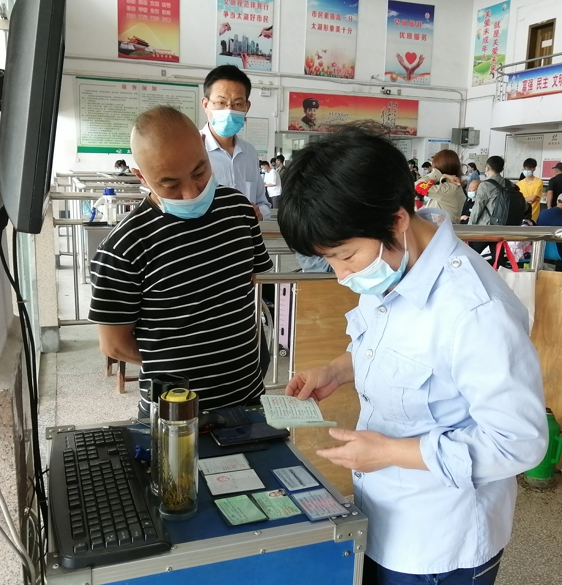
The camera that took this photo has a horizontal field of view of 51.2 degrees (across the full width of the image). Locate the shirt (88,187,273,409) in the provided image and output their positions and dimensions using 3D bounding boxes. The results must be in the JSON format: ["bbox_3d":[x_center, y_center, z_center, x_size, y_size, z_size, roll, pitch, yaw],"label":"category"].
[{"bbox_3d":[-0.256,0.011,1.536,0.460,0.620,0.330,-5,13,-29],"label":"shirt"}]

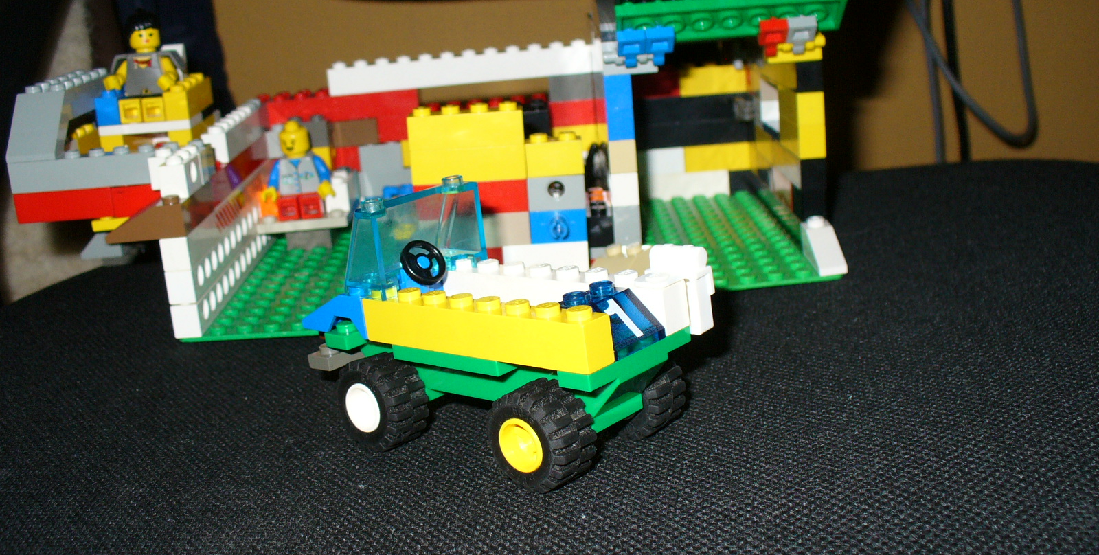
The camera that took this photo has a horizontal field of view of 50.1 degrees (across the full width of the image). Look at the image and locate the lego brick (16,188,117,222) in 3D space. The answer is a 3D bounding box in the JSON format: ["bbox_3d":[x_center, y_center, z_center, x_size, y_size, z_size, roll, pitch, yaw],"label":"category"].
[{"bbox_3d":[-0.152,-0.024,0.370,0.031,0.010,0.010,-4,17,0],"label":"lego brick"}]

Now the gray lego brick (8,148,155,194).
[{"bbox_3d":[-0.137,-0.034,0.367,0.062,0.011,0.008,-4,17,0],"label":"gray lego brick"}]

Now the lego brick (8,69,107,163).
[{"bbox_3d":[-0.161,-0.055,0.395,0.016,0.021,0.074,-4,16,0],"label":"lego brick"}]

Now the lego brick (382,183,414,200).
[{"bbox_3d":[-0.049,-0.027,0.388,0.014,0.009,0.010,-4,15,0],"label":"lego brick"}]

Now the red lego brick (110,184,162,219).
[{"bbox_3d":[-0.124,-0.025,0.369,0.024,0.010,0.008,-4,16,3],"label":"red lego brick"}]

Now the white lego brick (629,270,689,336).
[{"bbox_3d":[0.022,0.006,0.236,0.008,0.011,0.008,5,18,43],"label":"white lego brick"}]

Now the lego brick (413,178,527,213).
[{"bbox_3d":[-0.022,-0.024,0.336,0.032,0.010,0.008,-4,15,0],"label":"lego brick"}]

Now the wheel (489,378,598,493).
[{"bbox_3d":[-0.001,0.031,0.231,0.021,0.021,0.012,5,18,42],"label":"wheel"}]

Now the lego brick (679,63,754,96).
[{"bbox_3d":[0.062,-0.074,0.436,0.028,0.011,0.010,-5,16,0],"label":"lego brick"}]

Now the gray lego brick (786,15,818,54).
[{"bbox_3d":[0.073,-0.070,0.340,0.008,0.006,0.011,-7,-17,0],"label":"gray lego brick"}]

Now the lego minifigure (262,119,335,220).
[{"bbox_3d":[-0.090,-0.039,0.421,0.024,0.032,0.017,-4,17,0],"label":"lego minifigure"}]

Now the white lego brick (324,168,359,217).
[{"bbox_3d":[-0.075,-0.030,0.418,0.008,0.011,0.015,-4,15,0],"label":"white lego brick"}]

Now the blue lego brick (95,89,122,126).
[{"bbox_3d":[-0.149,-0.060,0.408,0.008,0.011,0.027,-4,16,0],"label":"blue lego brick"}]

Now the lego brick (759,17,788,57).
[{"bbox_3d":[0.064,-0.070,0.339,0.008,0.004,0.013,-3,-20,4],"label":"lego brick"}]

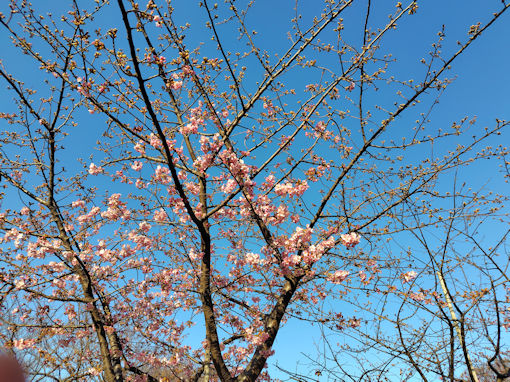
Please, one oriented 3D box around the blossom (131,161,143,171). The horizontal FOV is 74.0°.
[{"bbox_3d":[-1.032,-0.222,2.950,0.100,0.085,0.085,11,-30,-20],"label":"blossom"}]

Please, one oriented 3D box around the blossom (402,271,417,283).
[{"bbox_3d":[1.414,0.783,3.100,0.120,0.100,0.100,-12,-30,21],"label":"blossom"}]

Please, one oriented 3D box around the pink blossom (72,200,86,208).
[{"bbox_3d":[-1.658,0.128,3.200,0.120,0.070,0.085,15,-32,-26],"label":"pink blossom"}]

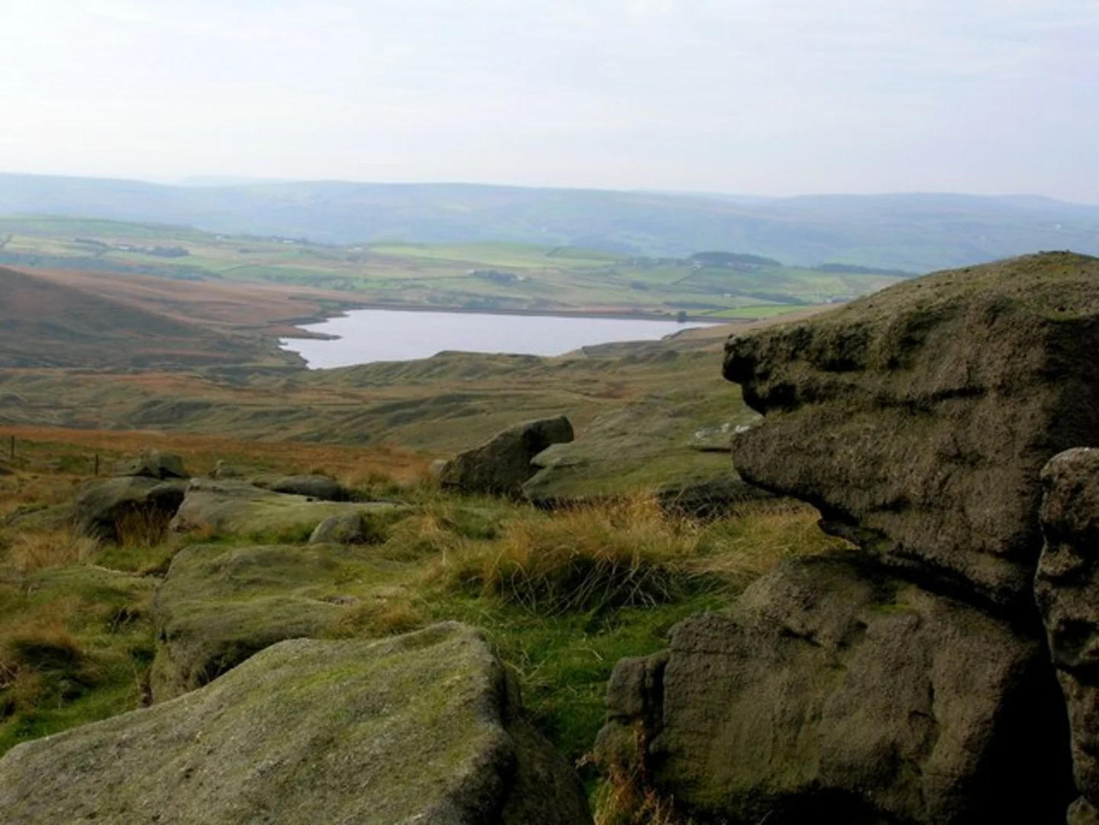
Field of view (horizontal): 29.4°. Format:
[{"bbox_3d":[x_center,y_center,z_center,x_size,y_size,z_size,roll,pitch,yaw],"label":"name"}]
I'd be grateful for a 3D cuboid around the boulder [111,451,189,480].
[{"bbox_3d":[-5.049,0.690,26.500,0.926,0.420,0.720,0,6,-11],"label":"boulder"}]

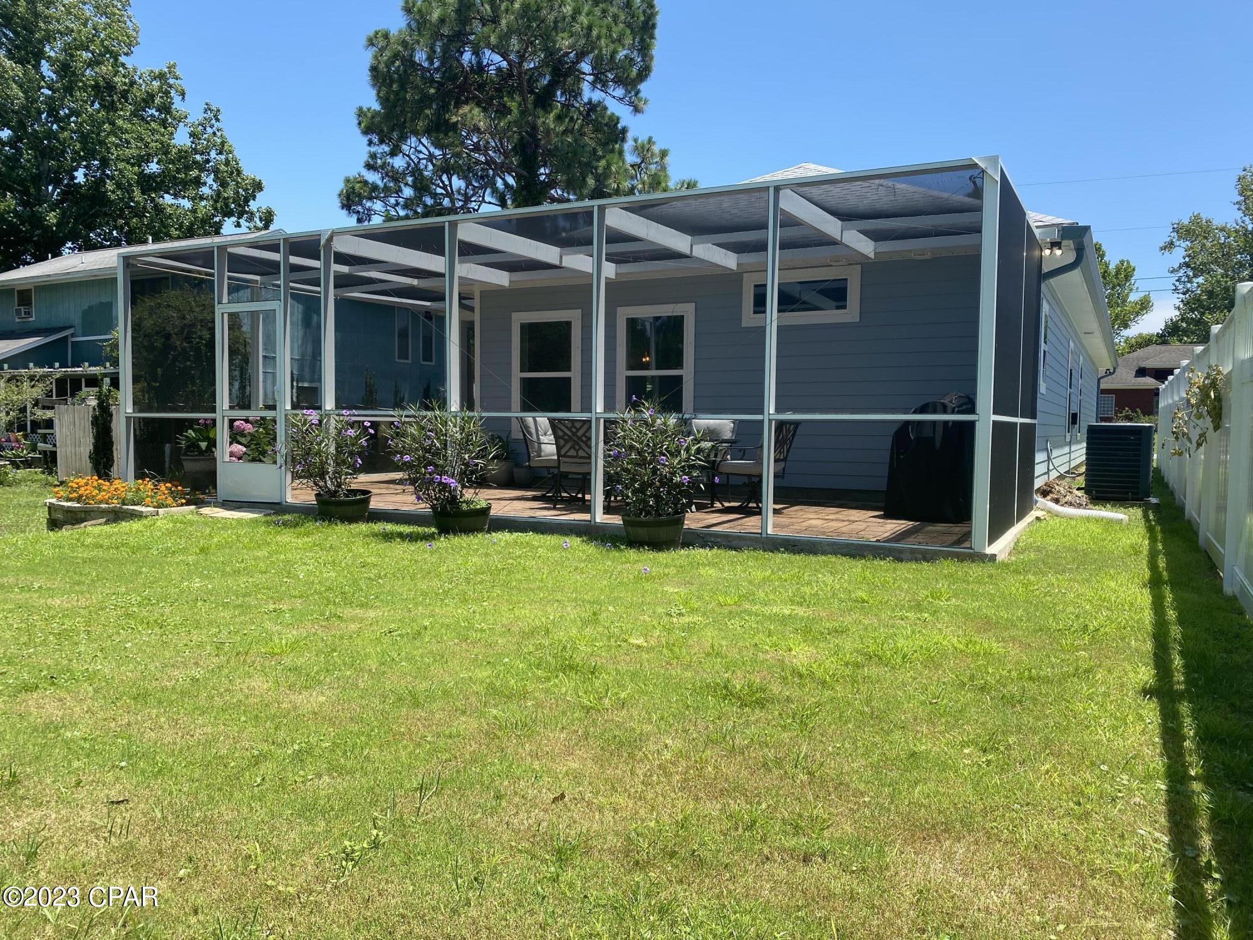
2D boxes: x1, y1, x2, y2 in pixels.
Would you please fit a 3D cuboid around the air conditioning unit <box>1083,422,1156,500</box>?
[{"bbox_3d":[6.488,-0.110,12.401,0.770,0.988,0.770,2,3,28],"label":"air conditioning unit"}]

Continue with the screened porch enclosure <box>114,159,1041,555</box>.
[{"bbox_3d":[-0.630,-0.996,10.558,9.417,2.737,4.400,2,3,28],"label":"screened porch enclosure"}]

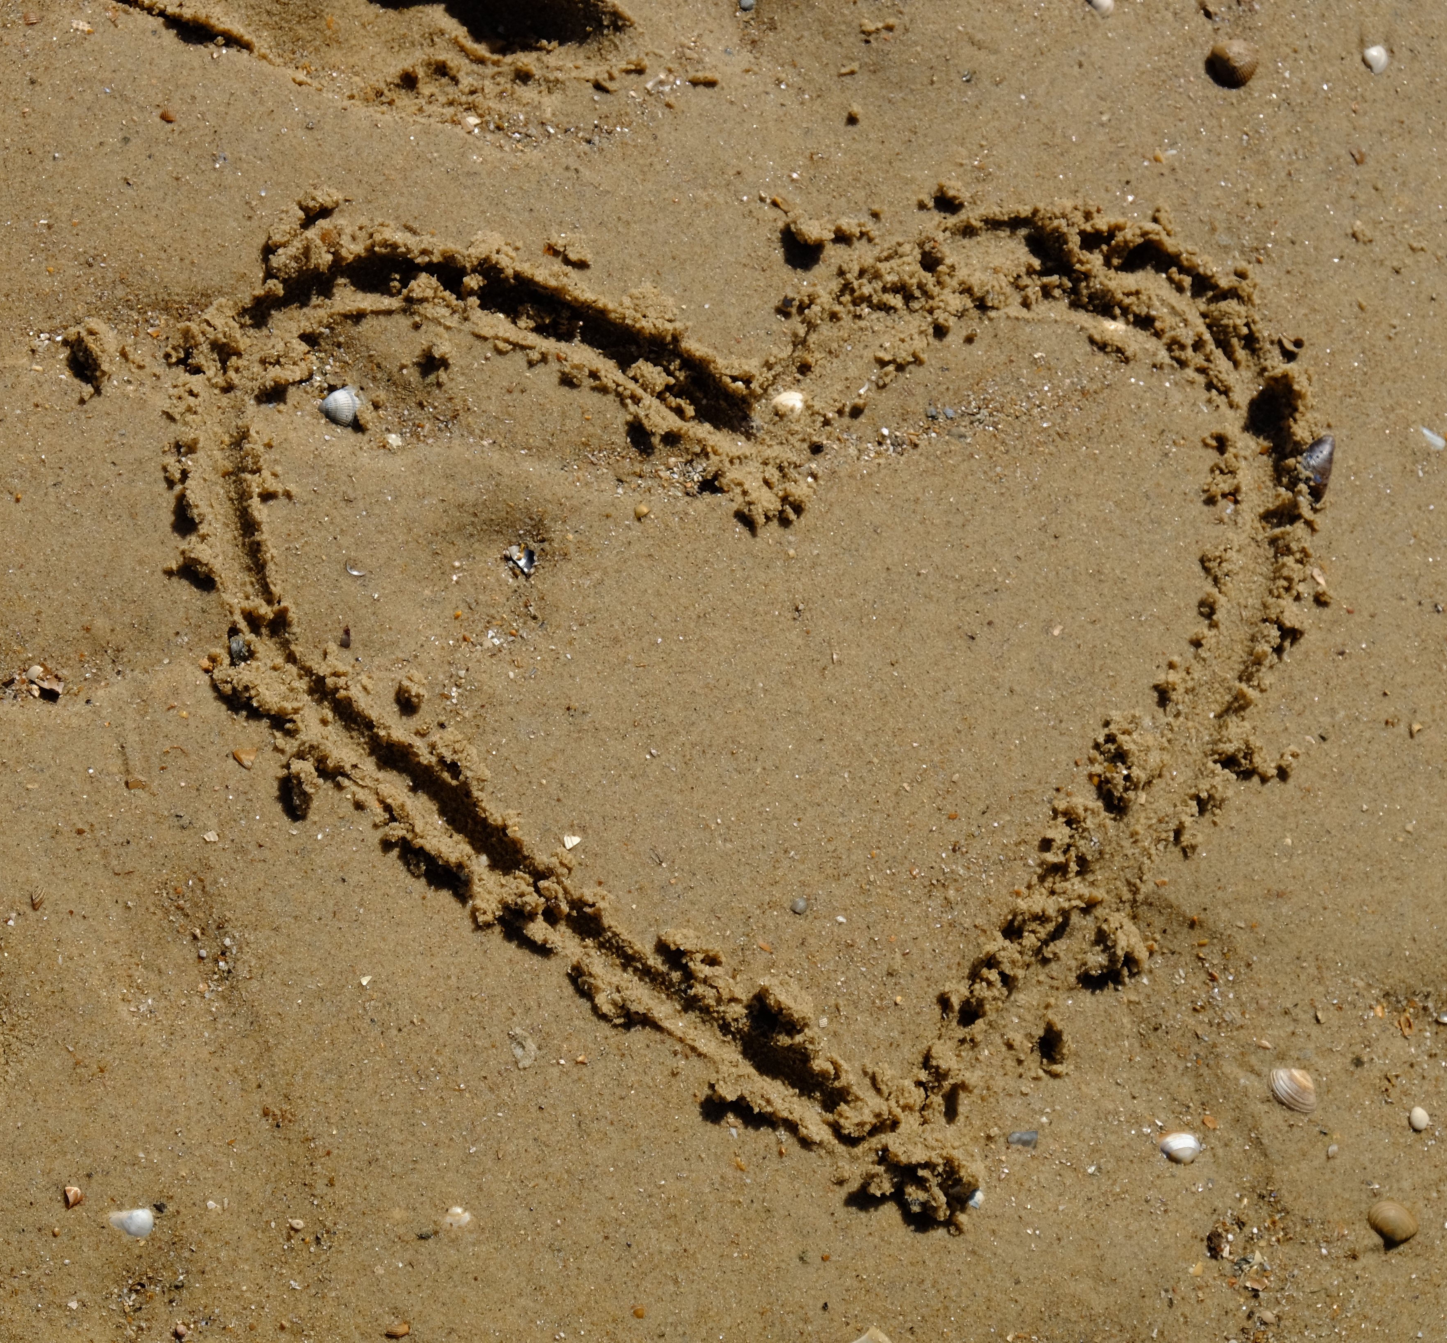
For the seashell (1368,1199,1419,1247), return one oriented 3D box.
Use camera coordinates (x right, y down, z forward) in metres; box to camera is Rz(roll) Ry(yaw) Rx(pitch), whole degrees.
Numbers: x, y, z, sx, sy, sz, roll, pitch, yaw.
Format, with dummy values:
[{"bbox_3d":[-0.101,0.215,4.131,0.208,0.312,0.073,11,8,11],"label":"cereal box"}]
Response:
[{"bbox_3d":[0.268,0.220,1.501,0.020,0.009,0.017,22,69,9],"label":"seashell"}]

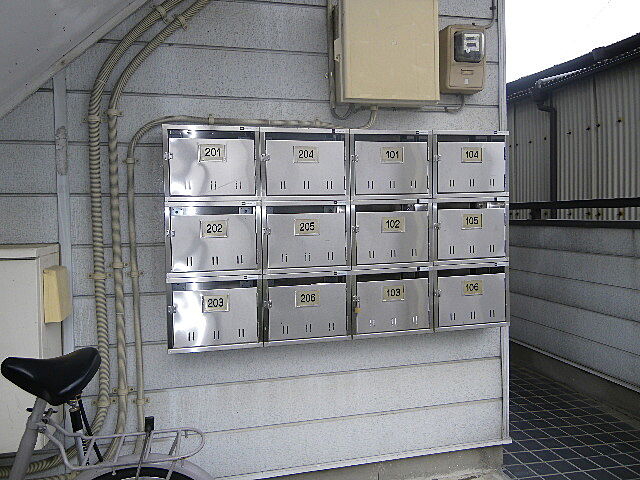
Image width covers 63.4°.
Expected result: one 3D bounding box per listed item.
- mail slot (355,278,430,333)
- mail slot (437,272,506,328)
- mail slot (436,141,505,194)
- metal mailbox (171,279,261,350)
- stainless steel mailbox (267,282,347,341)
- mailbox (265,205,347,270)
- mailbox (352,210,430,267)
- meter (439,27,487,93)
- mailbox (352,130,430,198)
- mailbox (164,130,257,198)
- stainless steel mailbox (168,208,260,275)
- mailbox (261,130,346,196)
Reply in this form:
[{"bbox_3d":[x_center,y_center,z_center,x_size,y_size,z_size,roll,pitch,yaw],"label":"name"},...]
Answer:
[{"bbox_3d":[0.258,0.236,2.011,0.313,0.241,0.145,-2,3,-13],"label":"mail slot"},{"bbox_3d":[0.577,0.226,2.086,0.315,0.241,0.145,-2,3,-13],"label":"mail slot"},{"bbox_3d":[0.567,-0.286,2.060,0.310,0.236,0.145,-2,3,-13],"label":"mail slot"},{"bbox_3d":[-0.373,0.252,1.864,0.321,0.252,0.141,-2,2,-14],"label":"metal mailbox"},{"bbox_3d":[-0.057,0.246,1.938,0.316,0.244,0.145,-2,3,-13],"label":"stainless steel mailbox"},{"bbox_3d":[-0.062,-0.014,1.925,0.315,0.248,0.145,-2,3,-13],"label":"mailbox"},{"bbox_3d":[0.255,-0.020,1.999,0.312,0.234,0.145,-2,3,-13],"label":"mailbox"},{"bbox_3d":[0.574,-0.724,2.082,0.168,0.255,0.112,-2,2,-14],"label":"meter"},{"bbox_3d":[0.253,-0.283,2.001,0.321,0.252,0.141,-2,2,-14],"label":"mailbox"},{"bbox_3d":[-0.384,-0.264,1.847,0.321,0.252,0.141,-2,2,-14],"label":"mailbox"},{"bbox_3d":[-0.379,-0.007,1.850,0.319,0.253,0.145,-2,3,-13],"label":"stainless steel mailbox"},{"bbox_3d":[-0.066,-0.274,1.924,0.321,0.252,0.141,-2,2,-14],"label":"mailbox"}]

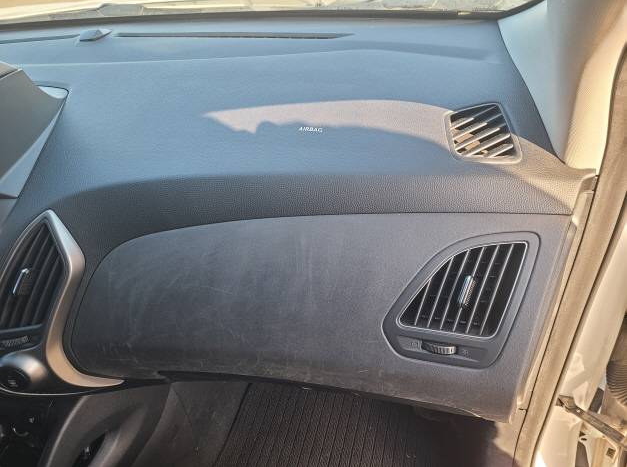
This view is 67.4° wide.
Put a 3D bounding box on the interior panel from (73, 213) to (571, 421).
[{"bbox_3d":[-0.049,0.042,0.532,0.560,0.245,0.125,4,38,13],"label":"interior panel"}]

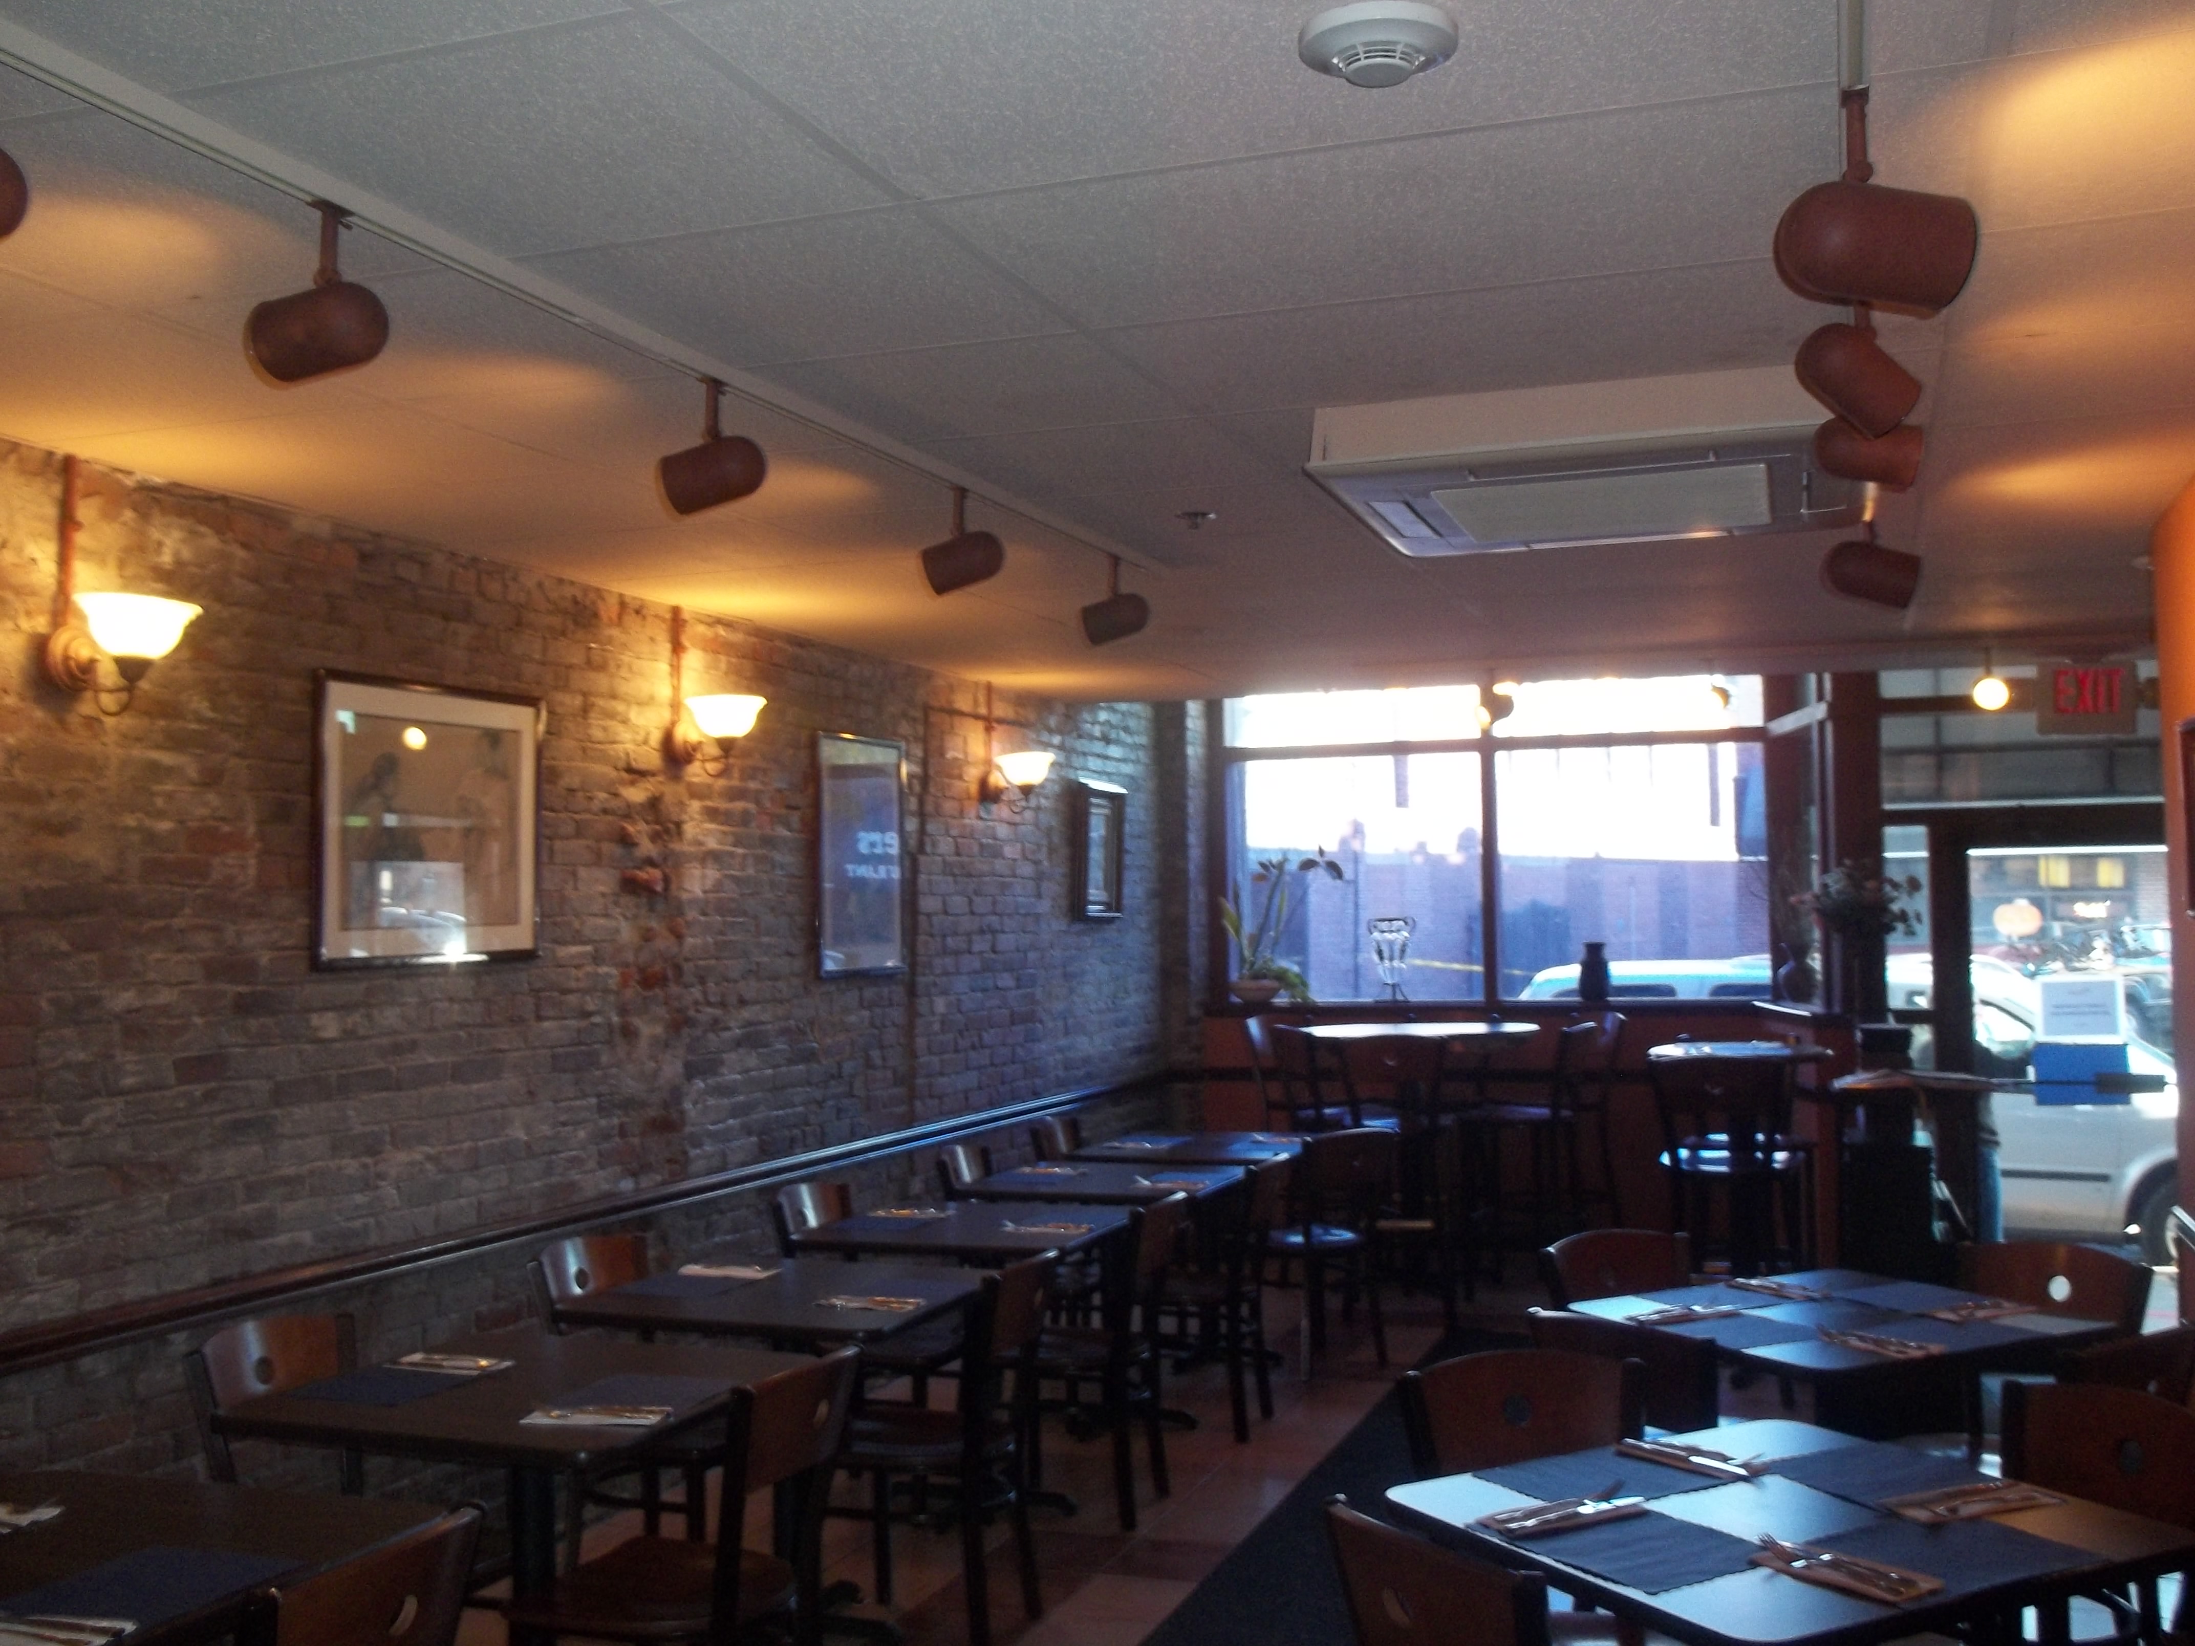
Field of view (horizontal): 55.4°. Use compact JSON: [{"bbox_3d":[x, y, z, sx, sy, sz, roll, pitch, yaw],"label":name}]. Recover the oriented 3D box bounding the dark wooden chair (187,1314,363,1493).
[{"bbox_3d":[-1.318,1.347,3.783,0.500,0.830,0.430,-1,-3,24],"label":"dark wooden chair"}]

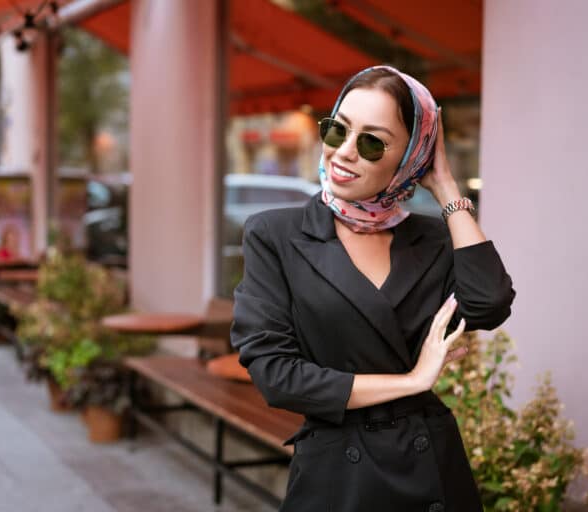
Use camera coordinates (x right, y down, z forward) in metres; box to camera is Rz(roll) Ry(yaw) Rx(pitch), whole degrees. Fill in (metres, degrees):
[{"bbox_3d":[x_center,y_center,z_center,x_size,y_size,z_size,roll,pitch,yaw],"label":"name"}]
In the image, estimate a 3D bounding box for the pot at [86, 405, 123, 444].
[{"bbox_3d":[-1.062,0.913,6.533,0.200,0.200,0.200,0,5,0],"label":"pot"}]

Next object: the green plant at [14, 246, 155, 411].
[{"bbox_3d":[-1.223,0.423,6.850,0.650,0.870,0.730,-2,6,-25],"label":"green plant"}]

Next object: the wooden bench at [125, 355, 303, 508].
[{"bbox_3d":[-0.260,0.888,5.603,0.400,0.430,2.300,-2,6,-25],"label":"wooden bench"}]

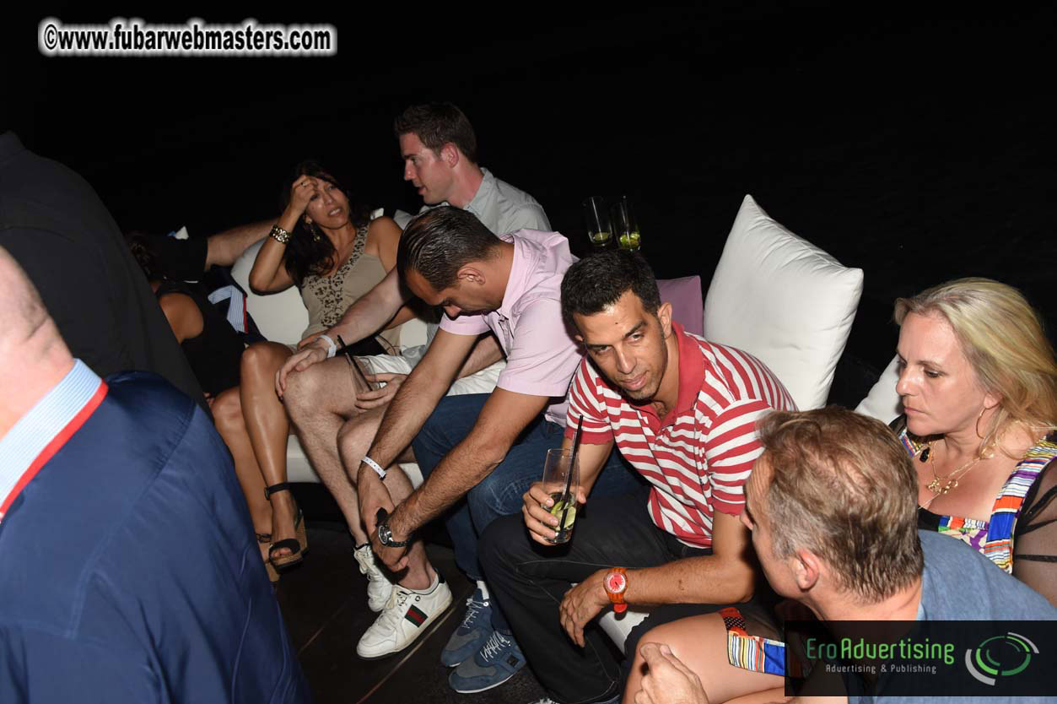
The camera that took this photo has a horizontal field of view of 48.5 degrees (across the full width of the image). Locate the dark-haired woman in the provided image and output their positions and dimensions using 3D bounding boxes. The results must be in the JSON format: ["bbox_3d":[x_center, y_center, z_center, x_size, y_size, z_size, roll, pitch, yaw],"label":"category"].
[{"bbox_3d":[-0.638,0.043,3.440,0.560,1.090,0.800,1,24,33],"label":"dark-haired woman"}]

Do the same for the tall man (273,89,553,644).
[{"bbox_3d":[-0.329,0.045,3.030,0.680,1.260,0.800,7,28,43],"label":"tall man"}]

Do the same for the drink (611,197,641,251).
[{"bbox_3d":[0.264,-0.338,3.170,0.066,0.132,0.066,-13,20,0],"label":"drink"}]

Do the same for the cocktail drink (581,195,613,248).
[{"bbox_3d":[0.193,-0.354,3.240,0.066,0.130,0.066,-13,20,0],"label":"cocktail drink"}]

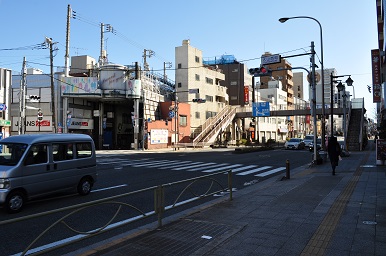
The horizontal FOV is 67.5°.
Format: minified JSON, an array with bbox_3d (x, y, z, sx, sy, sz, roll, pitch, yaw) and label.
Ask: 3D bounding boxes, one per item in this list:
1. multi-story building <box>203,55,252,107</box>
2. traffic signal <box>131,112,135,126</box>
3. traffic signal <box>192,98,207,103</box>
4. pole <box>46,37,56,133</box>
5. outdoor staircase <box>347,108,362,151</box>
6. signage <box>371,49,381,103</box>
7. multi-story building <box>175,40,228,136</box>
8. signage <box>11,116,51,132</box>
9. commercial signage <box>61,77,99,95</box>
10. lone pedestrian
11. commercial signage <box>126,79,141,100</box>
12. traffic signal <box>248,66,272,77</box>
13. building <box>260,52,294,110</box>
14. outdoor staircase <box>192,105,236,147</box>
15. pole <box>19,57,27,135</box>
[{"bbox_3d":[7.955,-6.205,69.271,11.000,19.400,7.000,-1,-2,24],"label":"multi-story building"},{"bbox_3d":[-6.420,-0.910,30.800,0.450,1.400,0.400,-1,-2,30],"label":"traffic signal"},{"bbox_3d":[0.697,-2.950,31.000,1.300,0.450,0.420,-1,-2,33],"label":"traffic signal"},{"bbox_3d":[-14.640,-3.530,30.000,0.700,11.700,0.600,0,-1,0],"label":"pole"},{"bbox_3d":[19.300,-0.200,34.200,1.650,5.400,10.800,-1,-2,31],"label":"outdoor staircase"},{"bbox_3d":[15.804,-4.516,25.000,0.680,4.550,0.250,-1,-2,33],"label":"signage"},{"bbox_3d":[1.541,-5.085,50.769,3.800,16.200,12.800,-1,-2,33],"label":"multi-story building"},{"bbox_3d":[-17.770,-0.410,32.000,4.400,1.720,0.200,0,-1,3],"label":"signage"},{"bbox_3d":[-12.300,-4.580,31.500,4.000,1.850,0.250,0,-1,0],"label":"commercial signage"},{"bbox_3d":[5.930,1.170,12.200,0.560,1.620,0.420,-1,-2,32],"label":"lone pedestrian"},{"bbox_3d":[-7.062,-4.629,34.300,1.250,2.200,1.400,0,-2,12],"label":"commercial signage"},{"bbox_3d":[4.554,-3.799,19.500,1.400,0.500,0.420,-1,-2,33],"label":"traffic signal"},{"bbox_3d":[28.300,-9.700,97.000,9.000,27.500,11.500,-1,-2,31],"label":"building"},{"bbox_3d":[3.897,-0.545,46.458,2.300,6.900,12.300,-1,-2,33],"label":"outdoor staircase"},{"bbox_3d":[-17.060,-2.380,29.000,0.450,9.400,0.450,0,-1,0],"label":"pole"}]

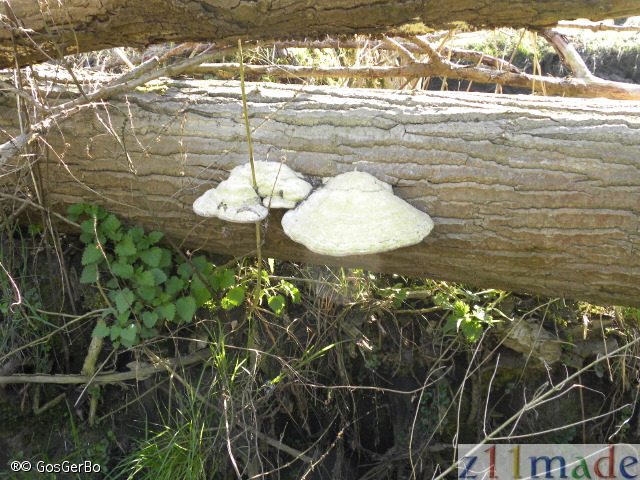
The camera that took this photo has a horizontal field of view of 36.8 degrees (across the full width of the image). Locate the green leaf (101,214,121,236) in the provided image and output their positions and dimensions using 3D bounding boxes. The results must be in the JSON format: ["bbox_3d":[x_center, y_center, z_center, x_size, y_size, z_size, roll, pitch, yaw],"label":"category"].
[{"bbox_3d":[-0.458,-0.032,2.100,0.044,0.014,0.051,0,60,0],"label":"green leaf"}]

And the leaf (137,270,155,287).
[{"bbox_3d":[-0.374,0.083,2.060,0.039,0.014,0.037,0,60,0],"label":"leaf"}]

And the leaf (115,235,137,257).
[{"bbox_3d":[-0.457,0.014,2.270,0.047,0.051,0.017,6,-27,-4],"label":"leaf"}]

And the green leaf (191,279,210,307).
[{"bbox_3d":[-0.259,0.114,2.080,0.045,0.014,0.066,-3,60,-8],"label":"green leaf"}]

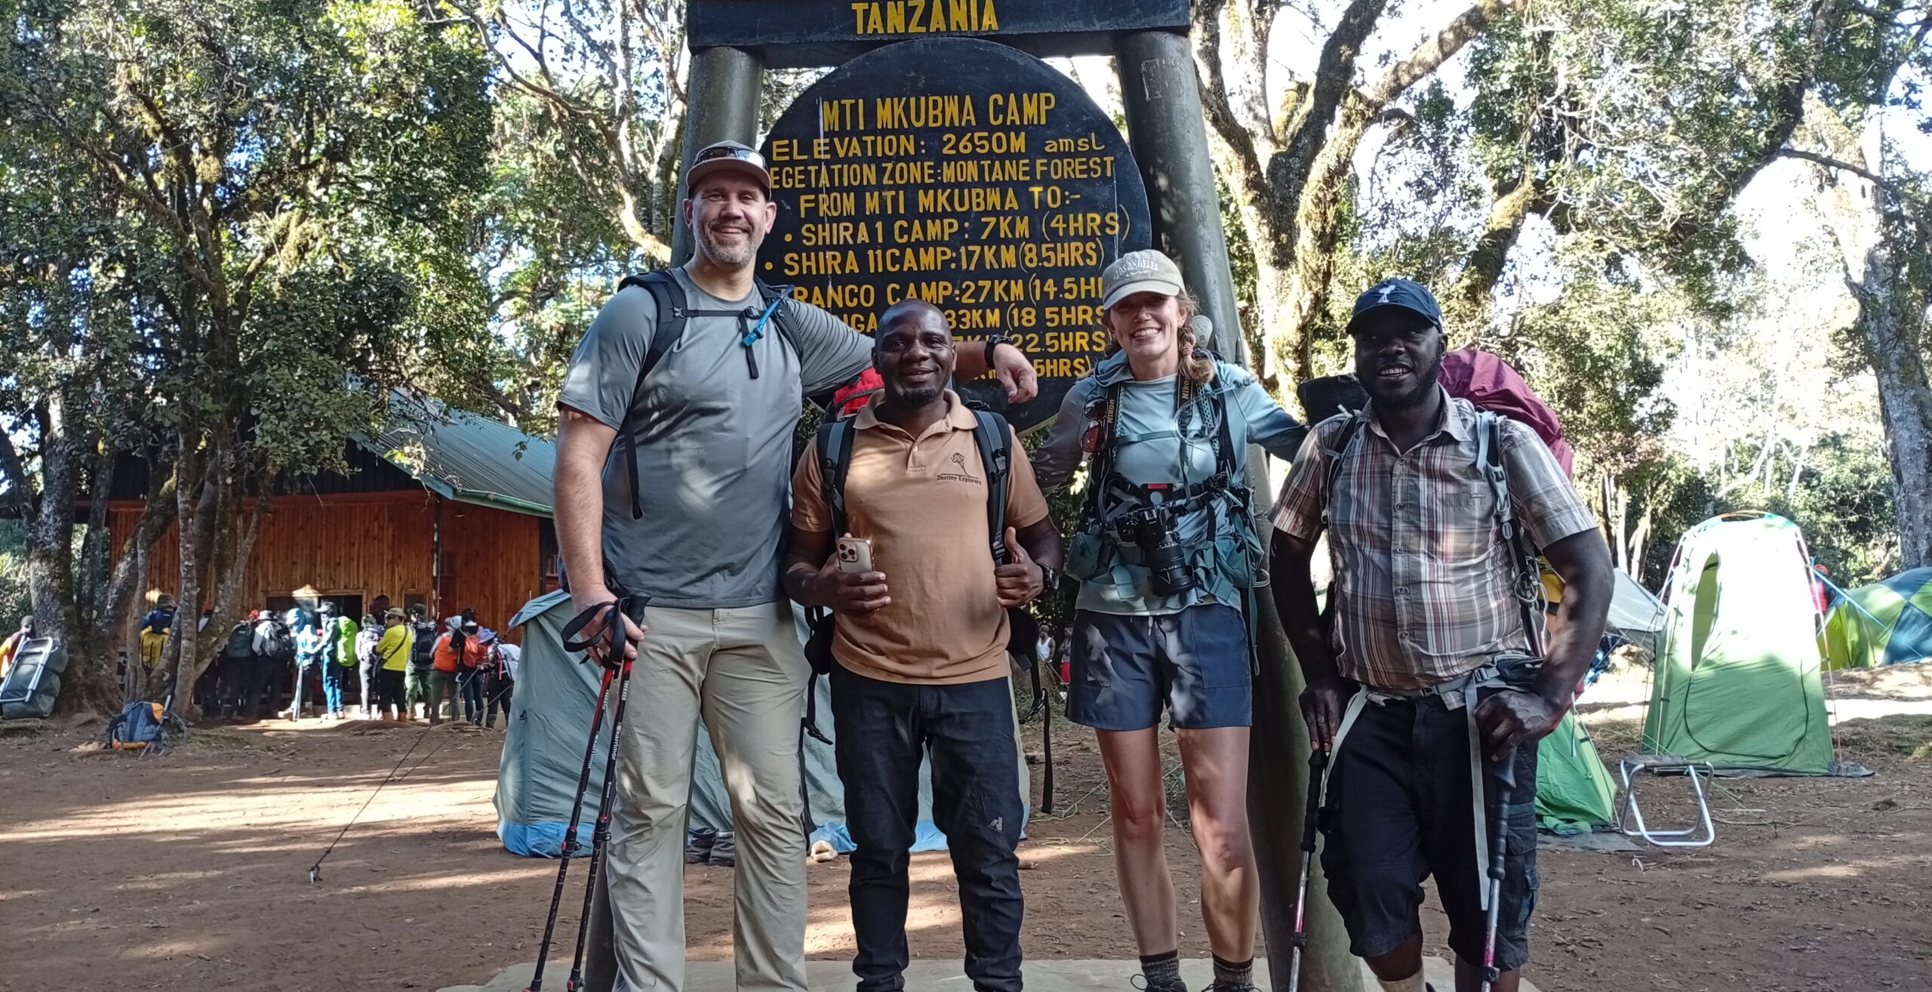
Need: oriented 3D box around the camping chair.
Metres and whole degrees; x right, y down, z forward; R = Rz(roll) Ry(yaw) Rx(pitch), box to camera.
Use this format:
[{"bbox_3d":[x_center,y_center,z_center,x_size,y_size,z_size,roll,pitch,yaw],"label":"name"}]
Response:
[{"bbox_3d":[3.475,1.507,7.500,0.370,0.400,0.350,-1,-4,6],"label":"camping chair"}]

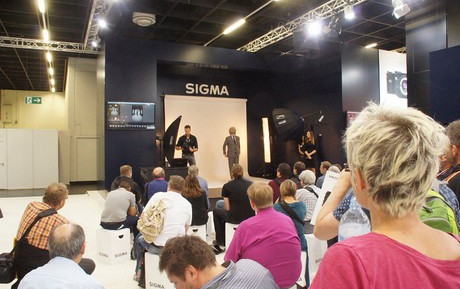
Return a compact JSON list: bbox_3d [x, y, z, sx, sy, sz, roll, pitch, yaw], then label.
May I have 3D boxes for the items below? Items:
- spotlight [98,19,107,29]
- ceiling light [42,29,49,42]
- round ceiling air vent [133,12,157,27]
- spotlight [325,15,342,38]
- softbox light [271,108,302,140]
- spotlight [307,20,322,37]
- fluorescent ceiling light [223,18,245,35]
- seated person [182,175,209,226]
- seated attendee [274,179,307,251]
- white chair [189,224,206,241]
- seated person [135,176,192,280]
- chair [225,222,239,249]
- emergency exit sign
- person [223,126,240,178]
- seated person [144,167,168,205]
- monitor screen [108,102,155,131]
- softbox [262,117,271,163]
[{"bbox_3d":[-3.480,-3.303,9.400,0.200,0.240,0.260,-1,32,-37],"label":"spotlight"},{"bbox_3d":[-6.522,-3.840,12.200,0.160,0.100,1.520,0,0,-26],"label":"ceiling light"},{"bbox_3d":[-2.490,-3.615,10.050,0.600,0.210,0.600,-1,0,-26],"label":"round ceiling air vent"},{"bbox_3d":[2.494,-2.844,8.300,0.380,0.450,0.360,-23,3,-6],"label":"spotlight"},{"bbox_3d":[1.804,-0.608,10.900,0.580,1.030,1.030,-17,-11,40],"label":"softbox light"},{"bbox_3d":[2.159,-2.956,8.800,0.380,0.400,0.400,-1,36,14],"label":"spotlight"},{"bbox_3d":[0.152,-3.964,11.600,0.140,0.100,1.530,-1,1,-26],"label":"fluorescent ceiling light"},{"bbox_3d":[-0.530,1.014,5.280,0.450,1.150,0.740,-1,0,2],"label":"seated person"},{"bbox_3d":[0.730,1.002,4.220,0.460,1.170,0.740,-1,0,-5],"label":"seated attendee"},{"bbox_3d":[-0.484,1.337,4.900,0.300,0.440,0.300,-1,1,0],"label":"white chair"},{"bbox_3d":[-0.728,0.946,3.830,0.620,1.250,0.800,-1,1,-3],"label":"seated person"},{"bbox_3d":[0.098,1.329,5.020,0.300,0.440,0.300,-1,1,2],"label":"chair"},{"bbox_3d":[-12.818,-2.861,22.500,0.930,0.460,0.070,-1,0,-26],"label":"emergency exit sign"},{"bbox_3d":[0.067,0.314,11.500,0.570,1.780,0.320,-1,0,-5],"label":"person"},{"bbox_3d":[-1.139,0.949,5.450,0.530,1.220,0.750,-1,1,2],"label":"seated person"},{"bbox_3d":[-3.500,-1.017,12.200,1.620,0.940,0.080,-1,0,-26],"label":"monitor screen"},{"bbox_3d":[1.307,-0.166,12.200,0.300,1.660,0.320,-3,0,30],"label":"softbox"}]

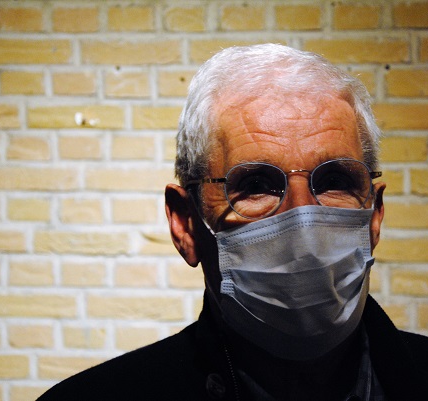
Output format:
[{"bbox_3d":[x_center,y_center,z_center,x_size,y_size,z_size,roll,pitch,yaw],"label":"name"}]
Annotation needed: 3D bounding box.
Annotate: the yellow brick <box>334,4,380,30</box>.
[{"bbox_3d":[0.308,-0.382,2.738,0.096,0.052,0.150,1,6,10],"label":"yellow brick"}]

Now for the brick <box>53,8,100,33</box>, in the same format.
[{"bbox_3d":[-0.275,-0.397,2.864,0.101,0.054,0.215,1,8,9],"label":"brick"}]

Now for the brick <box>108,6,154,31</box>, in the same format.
[{"bbox_3d":[-0.161,-0.391,2.822,0.099,0.052,0.150,1,6,10],"label":"brick"}]

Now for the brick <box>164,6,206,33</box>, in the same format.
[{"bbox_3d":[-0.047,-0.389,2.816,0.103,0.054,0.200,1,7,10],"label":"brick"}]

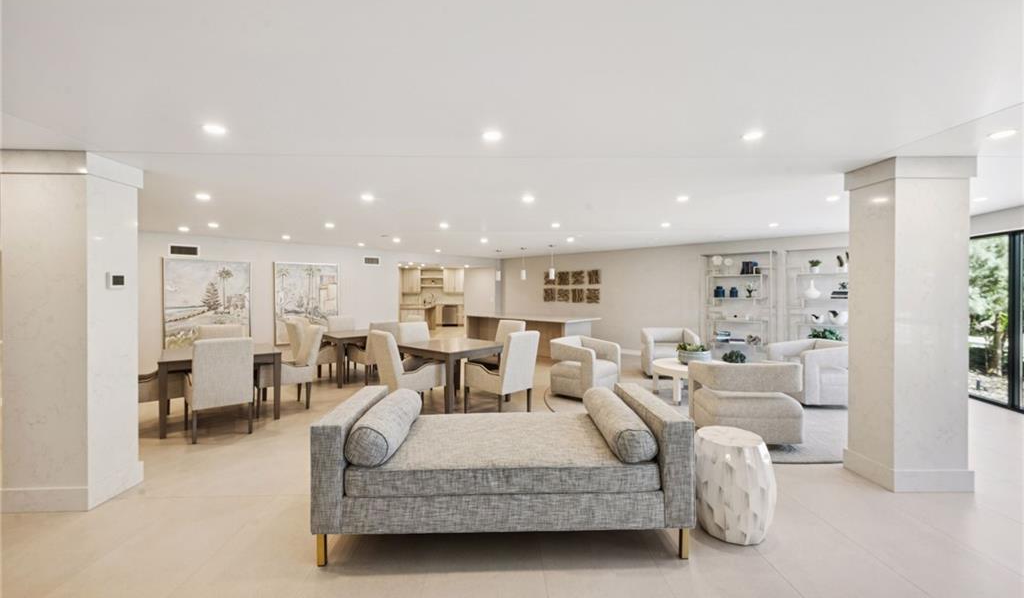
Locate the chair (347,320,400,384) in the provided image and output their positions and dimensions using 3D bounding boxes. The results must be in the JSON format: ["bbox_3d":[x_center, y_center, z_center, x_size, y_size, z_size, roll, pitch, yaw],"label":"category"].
[{"bbox_3d":[-2.147,0.847,6.276,0.543,0.986,0.661,-1,1,-44],"label":"chair"}]

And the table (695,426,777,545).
[{"bbox_3d":[1.346,1.128,2.471,0.444,0.558,0.444,0,1,0],"label":"table"}]

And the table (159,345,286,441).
[{"bbox_3d":[-3.390,0.994,4.660,1.060,0.762,1.060,-1,1,-40],"label":"table"}]

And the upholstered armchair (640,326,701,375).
[{"bbox_3d":[2.770,0.941,7.000,0.820,0.780,0.760,0,1,0],"label":"upholstered armchair"}]

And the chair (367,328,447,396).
[{"bbox_3d":[-1.236,0.876,4.583,0.543,0.986,0.661,1,1,42],"label":"chair"}]

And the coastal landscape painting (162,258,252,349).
[{"bbox_3d":[-5.504,0.119,7.238,1.272,1.647,0.049,-1,1,-41],"label":"coastal landscape painting"}]

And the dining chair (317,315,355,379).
[{"bbox_3d":[-3.120,0.827,7.200,0.570,1.000,0.640,-1,1,-40],"label":"dining chair"}]

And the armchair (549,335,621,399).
[{"bbox_3d":[1.042,0.969,5.617,0.710,0.764,0.730,1,1,41],"label":"armchair"}]

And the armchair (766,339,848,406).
[{"bbox_3d":[4.140,0.984,5.530,0.780,0.750,0.800,0,1,-2],"label":"armchair"}]

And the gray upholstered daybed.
[{"bbox_3d":[-0.046,1.033,2.573,2.042,0.745,0.898,0,1,-2],"label":"gray upholstered daybed"}]

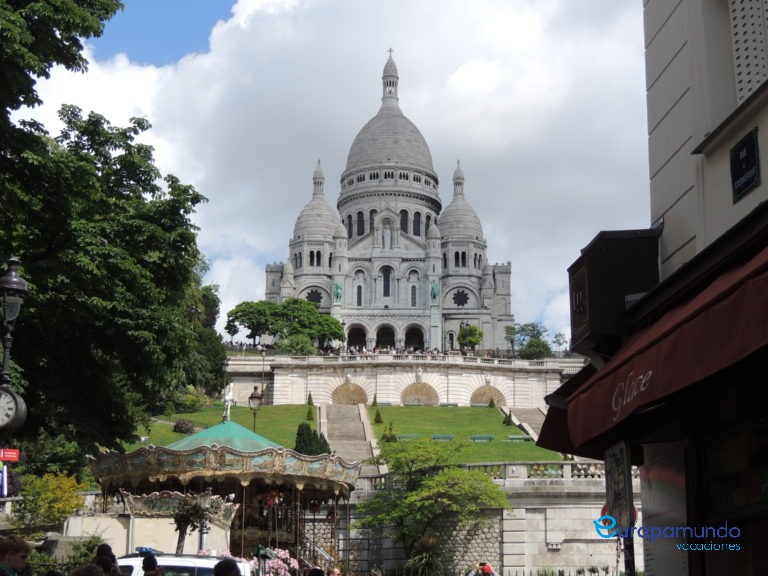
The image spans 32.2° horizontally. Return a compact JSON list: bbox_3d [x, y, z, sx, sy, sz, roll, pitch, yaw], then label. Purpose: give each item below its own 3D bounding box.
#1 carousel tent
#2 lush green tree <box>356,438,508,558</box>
[{"bbox_3d":[-6.190,7.790,52.000,10.550,6.800,10.550,0,-13,0],"label":"carousel tent"},{"bbox_3d":[2.400,10.440,66.000,7.540,5.970,6.030,0,-13,0],"label":"lush green tree"}]

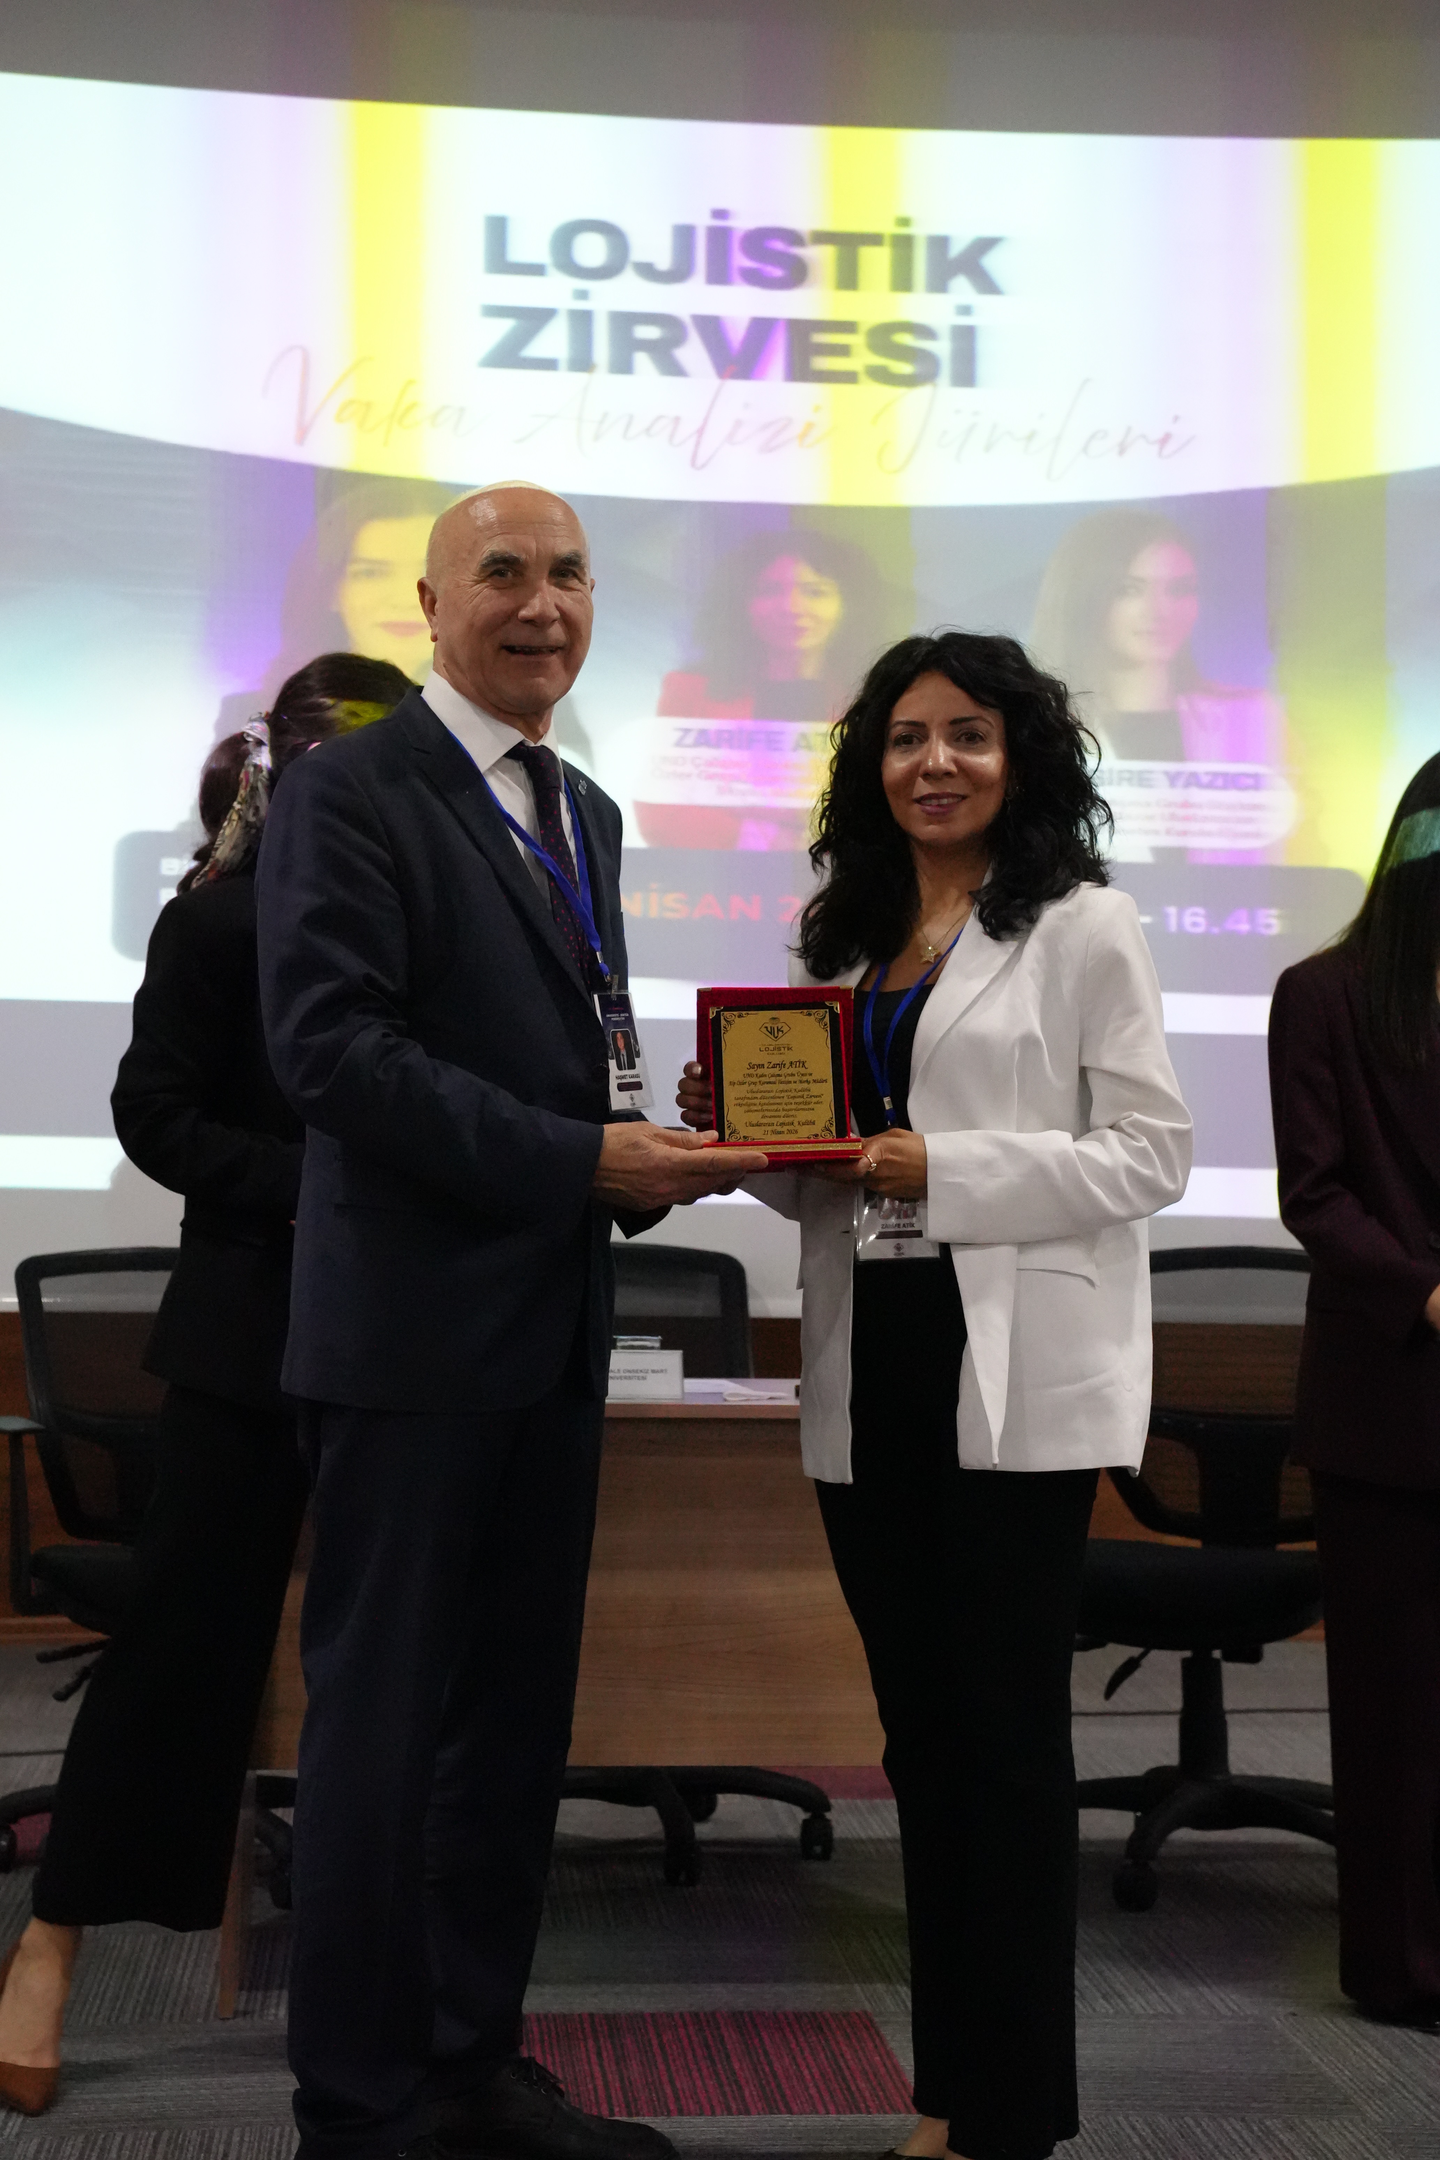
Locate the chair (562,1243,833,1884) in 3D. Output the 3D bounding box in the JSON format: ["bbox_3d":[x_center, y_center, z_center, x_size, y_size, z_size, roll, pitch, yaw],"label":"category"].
[{"bbox_3d":[-0.111,0.712,5.533,0.620,0.935,0.620,1,-1,-10],"label":"chair"}]

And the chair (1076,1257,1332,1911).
[{"bbox_3d":[0.728,0.719,5.352,0.620,0.935,0.620,0,-1,20],"label":"chair"}]

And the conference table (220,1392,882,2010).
[{"bbox_3d":[-0.134,0.783,4.730,1.040,0.755,0.570,1,-1,-5],"label":"conference table"}]

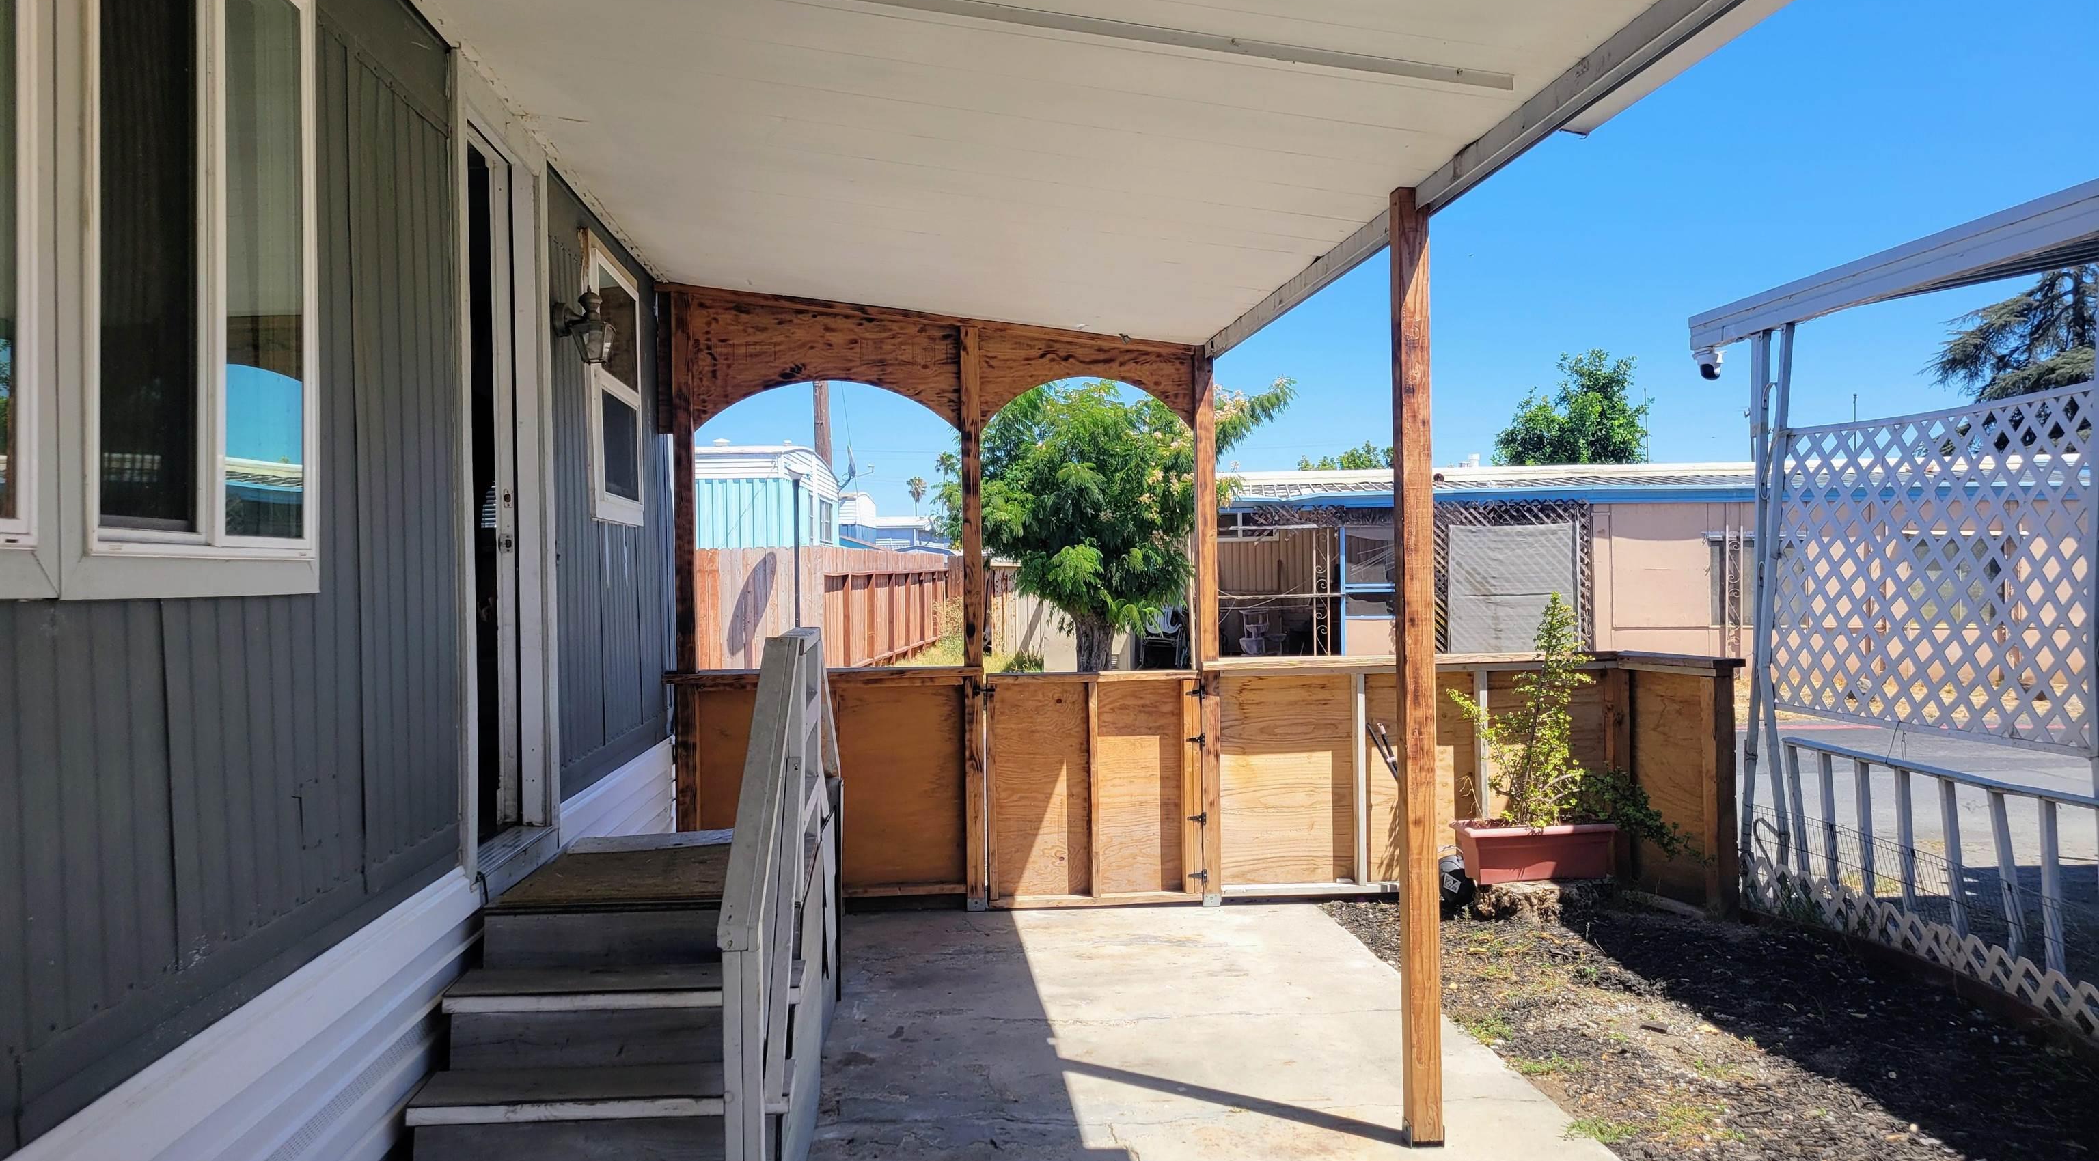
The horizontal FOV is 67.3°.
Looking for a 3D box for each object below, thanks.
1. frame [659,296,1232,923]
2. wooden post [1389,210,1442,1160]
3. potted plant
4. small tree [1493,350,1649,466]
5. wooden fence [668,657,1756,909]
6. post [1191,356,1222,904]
[{"bbox_3d":[-0.463,0.075,7.126,2.465,2.840,0.110,-1,0,-5],"label":"frame"},{"bbox_3d":[0.967,0.227,4.170,0.091,2.505,0.091,-1,0,-5],"label":"wooden post"},{"bbox_3d":[2.130,0.678,6.901,0.740,1.240,0.420,-1,0,-13],"label":"potted plant"},{"bbox_3d":[10.595,-1.687,31.939,3.100,5.960,3.100,-1,0,-5],"label":"small tree"},{"bbox_3d":[0.566,0.926,6.752,4.430,1.110,1.070,-1,0,-5],"label":"wooden fence"},{"bbox_3d":[0.725,0.225,7.214,0.091,2.505,0.091,-1,0,-5],"label":"post"}]

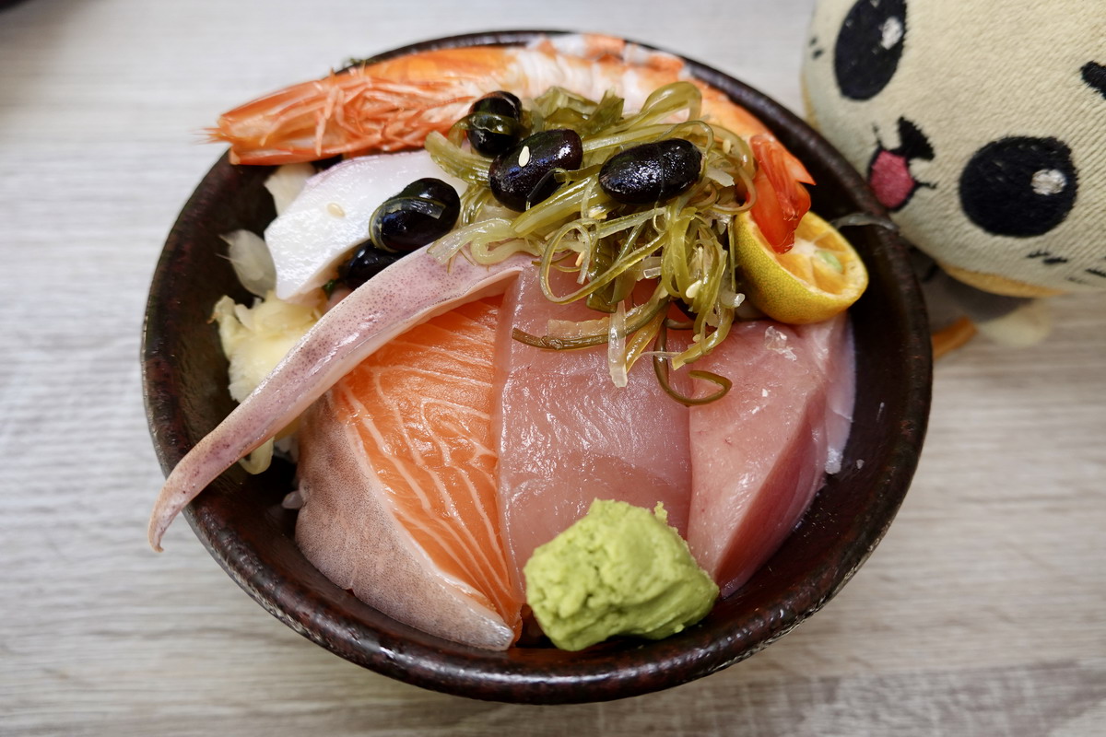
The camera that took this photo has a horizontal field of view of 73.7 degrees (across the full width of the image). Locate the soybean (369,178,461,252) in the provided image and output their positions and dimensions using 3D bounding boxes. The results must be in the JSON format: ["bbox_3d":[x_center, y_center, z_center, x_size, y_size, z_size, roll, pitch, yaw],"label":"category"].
[{"bbox_3d":[-0.026,-0.029,0.139,0.019,0.010,0.011,-33,67,-3],"label":"soybean"}]

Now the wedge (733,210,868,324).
[{"bbox_3d":[0.044,-0.019,0.143,0.028,0.014,0.028,42,43,8],"label":"wedge"}]

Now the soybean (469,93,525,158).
[{"bbox_3d":[-0.011,-0.049,0.146,0.011,0.010,0.017,13,56,5],"label":"soybean"}]

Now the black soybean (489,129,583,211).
[{"bbox_3d":[-0.003,-0.037,0.137,0.019,0.012,0.013,-33,67,-3],"label":"black soybean"}]

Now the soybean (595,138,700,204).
[{"bbox_3d":[0.018,-0.036,0.137,0.020,0.011,0.012,-13,62,-4],"label":"soybean"}]

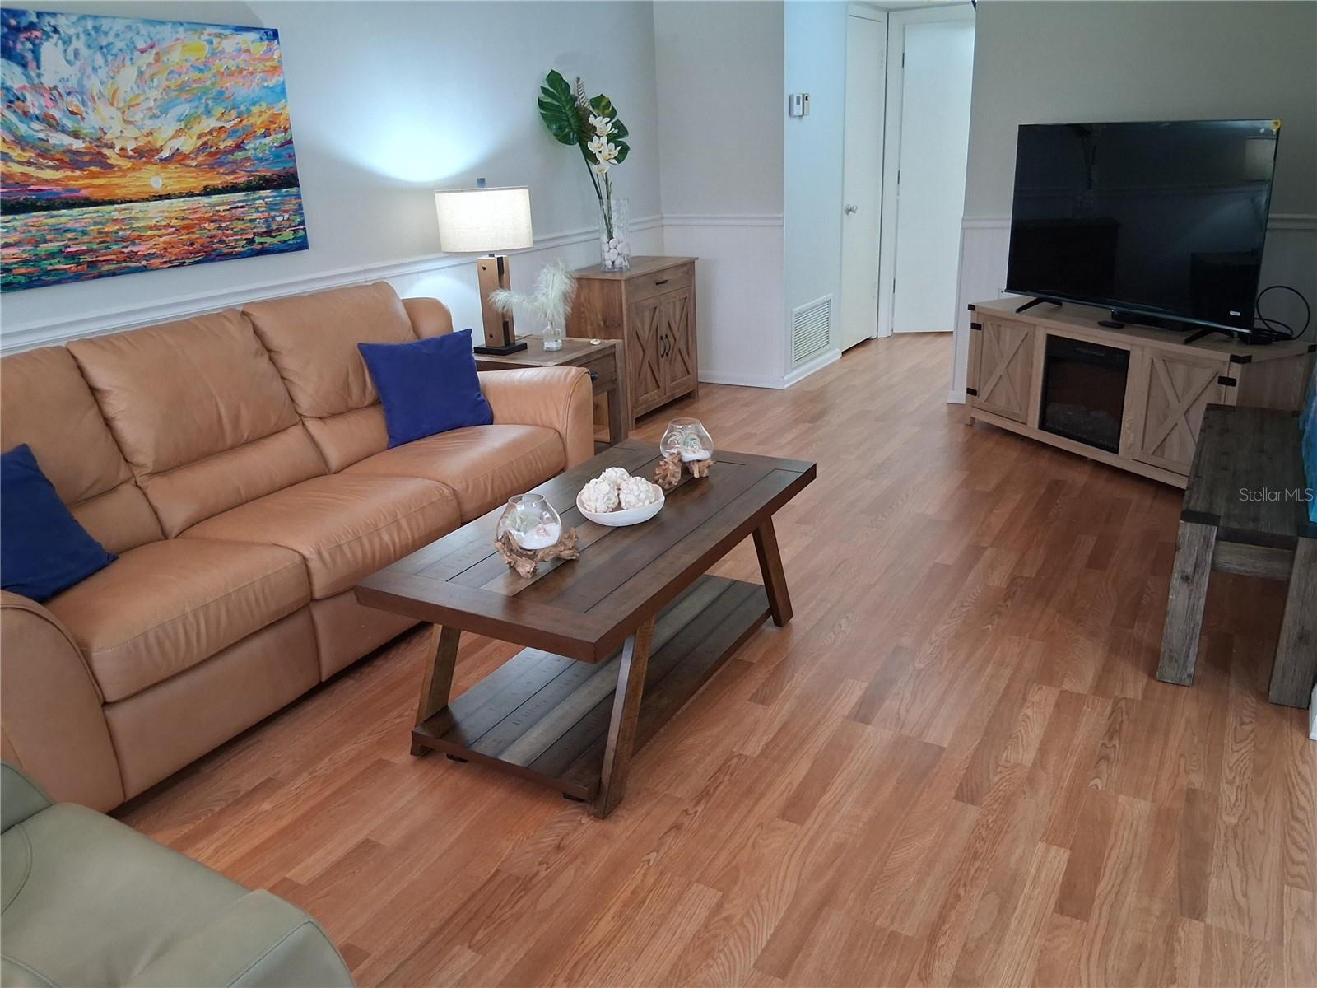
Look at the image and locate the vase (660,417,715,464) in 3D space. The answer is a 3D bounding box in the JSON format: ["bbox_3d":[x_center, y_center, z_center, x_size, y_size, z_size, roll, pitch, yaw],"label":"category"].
[{"bbox_3d":[0.082,-0.158,2.879,0.156,0.121,0.156,-2,20,1],"label":"vase"}]

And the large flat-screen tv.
[{"bbox_3d":[1.903,-1.125,4.065,0.090,0.745,1.290,-10,21,-20],"label":"large flat-screen tv"}]

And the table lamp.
[{"bbox_3d":[-0.714,-0.974,4.282,0.395,0.710,0.395,9,23,30],"label":"table lamp"}]

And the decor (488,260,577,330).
[{"bbox_3d":[-0.540,-0.848,4.237,0.360,0.280,0.200,-5,20,-6],"label":"decor"}]

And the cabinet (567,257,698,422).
[{"bbox_3d":[-0.117,-0.844,5.453,0.365,0.795,0.750,9,23,30],"label":"cabinet"}]

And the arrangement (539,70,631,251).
[{"bbox_3d":[-0.368,-1.657,4.978,0.440,0.870,0.320,-4,20,-3],"label":"arrangement"}]

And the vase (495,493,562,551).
[{"bbox_3d":[-0.306,0.065,2.303,0.156,0.121,0.156,-2,20,1],"label":"vase"}]

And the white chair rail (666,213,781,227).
[{"bbox_3d":[0.374,-1.592,5.755,0.772,0.070,0.028,9,23,30],"label":"white chair rail"}]

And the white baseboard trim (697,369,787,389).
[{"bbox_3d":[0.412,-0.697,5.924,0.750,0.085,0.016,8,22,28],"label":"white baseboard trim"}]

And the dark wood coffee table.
[{"bbox_3d":[-0.106,0.288,2.633,0.640,0.487,1.215,8,22,28],"label":"dark wood coffee table"}]

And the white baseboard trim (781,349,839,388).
[{"bbox_3d":[0.971,-0.796,6.248,0.018,0.066,0.895,9,23,30],"label":"white baseboard trim"}]

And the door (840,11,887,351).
[{"bbox_3d":[1.336,-1.991,6.567,0.060,2.060,0.670,9,23,30],"label":"door"}]

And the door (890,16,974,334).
[{"bbox_3d":[2.035,-2.111,6.768,0.760,2.030,0.045,4,21,18],"label":"door"}]

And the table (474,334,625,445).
[{"bbox_3d":[-0.550,-0.372,4.510,0.620,0.590,0.550,9,23,30],"label":"table"}]

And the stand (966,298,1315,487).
[{"bbox_3d":[1.986,-0.458,4.315,0.405,0.590,1.440,-11,21,-21],"label":"stand"}]

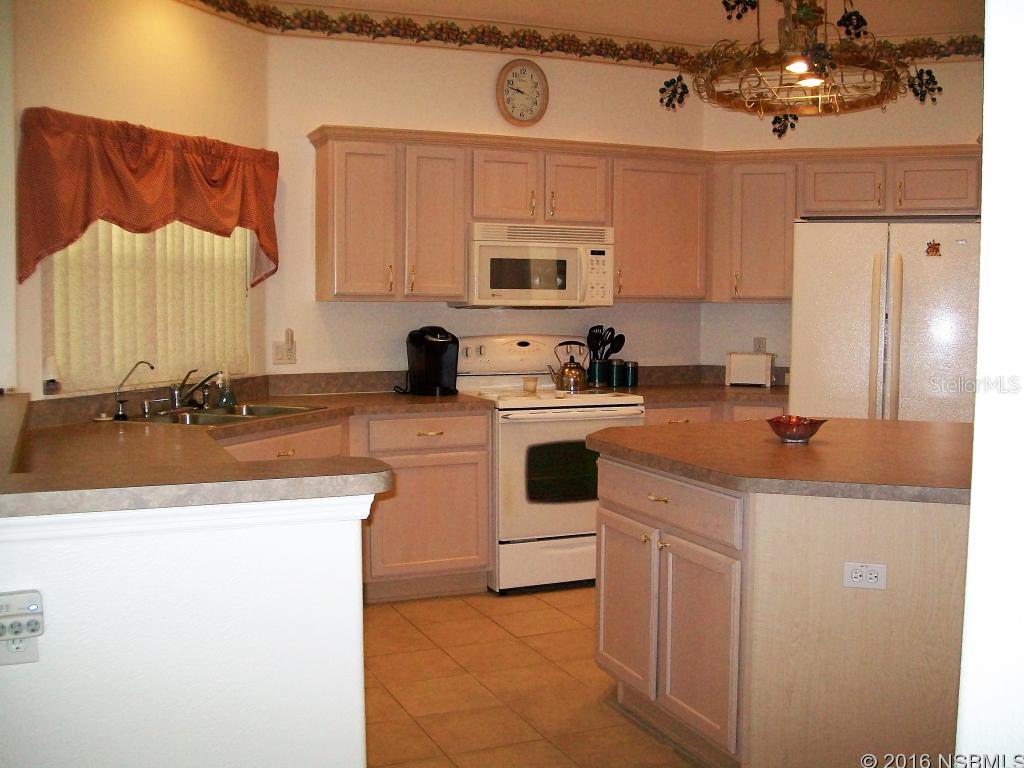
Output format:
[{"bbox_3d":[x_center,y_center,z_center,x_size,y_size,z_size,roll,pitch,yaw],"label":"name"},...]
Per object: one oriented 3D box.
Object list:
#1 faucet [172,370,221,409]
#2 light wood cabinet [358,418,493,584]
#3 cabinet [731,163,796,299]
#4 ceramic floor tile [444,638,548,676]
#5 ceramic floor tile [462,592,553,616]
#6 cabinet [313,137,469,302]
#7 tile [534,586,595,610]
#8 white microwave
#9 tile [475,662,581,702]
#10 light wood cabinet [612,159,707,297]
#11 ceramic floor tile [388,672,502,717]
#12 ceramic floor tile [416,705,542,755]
[{"bbox_3d":[-1.251,0.030,4.226,0.265,0.170,0.060,2,5,21],"label":"faucet"},{"bbox_3d":[-0.511,0.515,5.069,0.637,0.815,0.610,-2,5,-24],"label":"light wood cabinet"},{"bbox_3d":[1.368,-0.809,5.755,0.371,0.730,0.320,2,5,19],"label":"cabinet"},{"bbox_3d":[-0.059,1.047,4.091,0.330,0.010,0.325,-2,5,-24],"label":"ceramic floor tile"},{"bbox_3d":[-0.011,0.992,4.811,0.330,0.010,0.325,-2,5,-24],"label":"ceramic floor tile"},{"bbox_3d":[-0.580,-0.768,5.125,0.689,0.747,0.320,-2,4,-23],"label":"cabinet"},{"bbox_3d":[0.282,0.991,4.950,0.323,0.010,0.323,-2,4,-23],"label":"tile"},{"bbox_3d":[0.090,-0.592,5.386,0.756,0.398,0.400,-2,5,-24],"label":"white microwave"},{"bbox_3d":[0.065,1.067,3.796,0.323,0.010,0.323,-2,4,-23],"label":"tile"},{"bbox_3d":[0.729,-0.800,5.680,0.580,0.735,0.320,-2,4,-23],"label":"light wood cabinet"},{"bbox_3d":[-0.236,1.078,3.667,0.330,0.010,0.325,-2,5,-24],"label":"ceramic floor tile"},{"bbox_3d":[-0.108,1.096,3.369,0.323,0.010,0.323,-2,4,-23],"label":"ceramic floor tile"}]

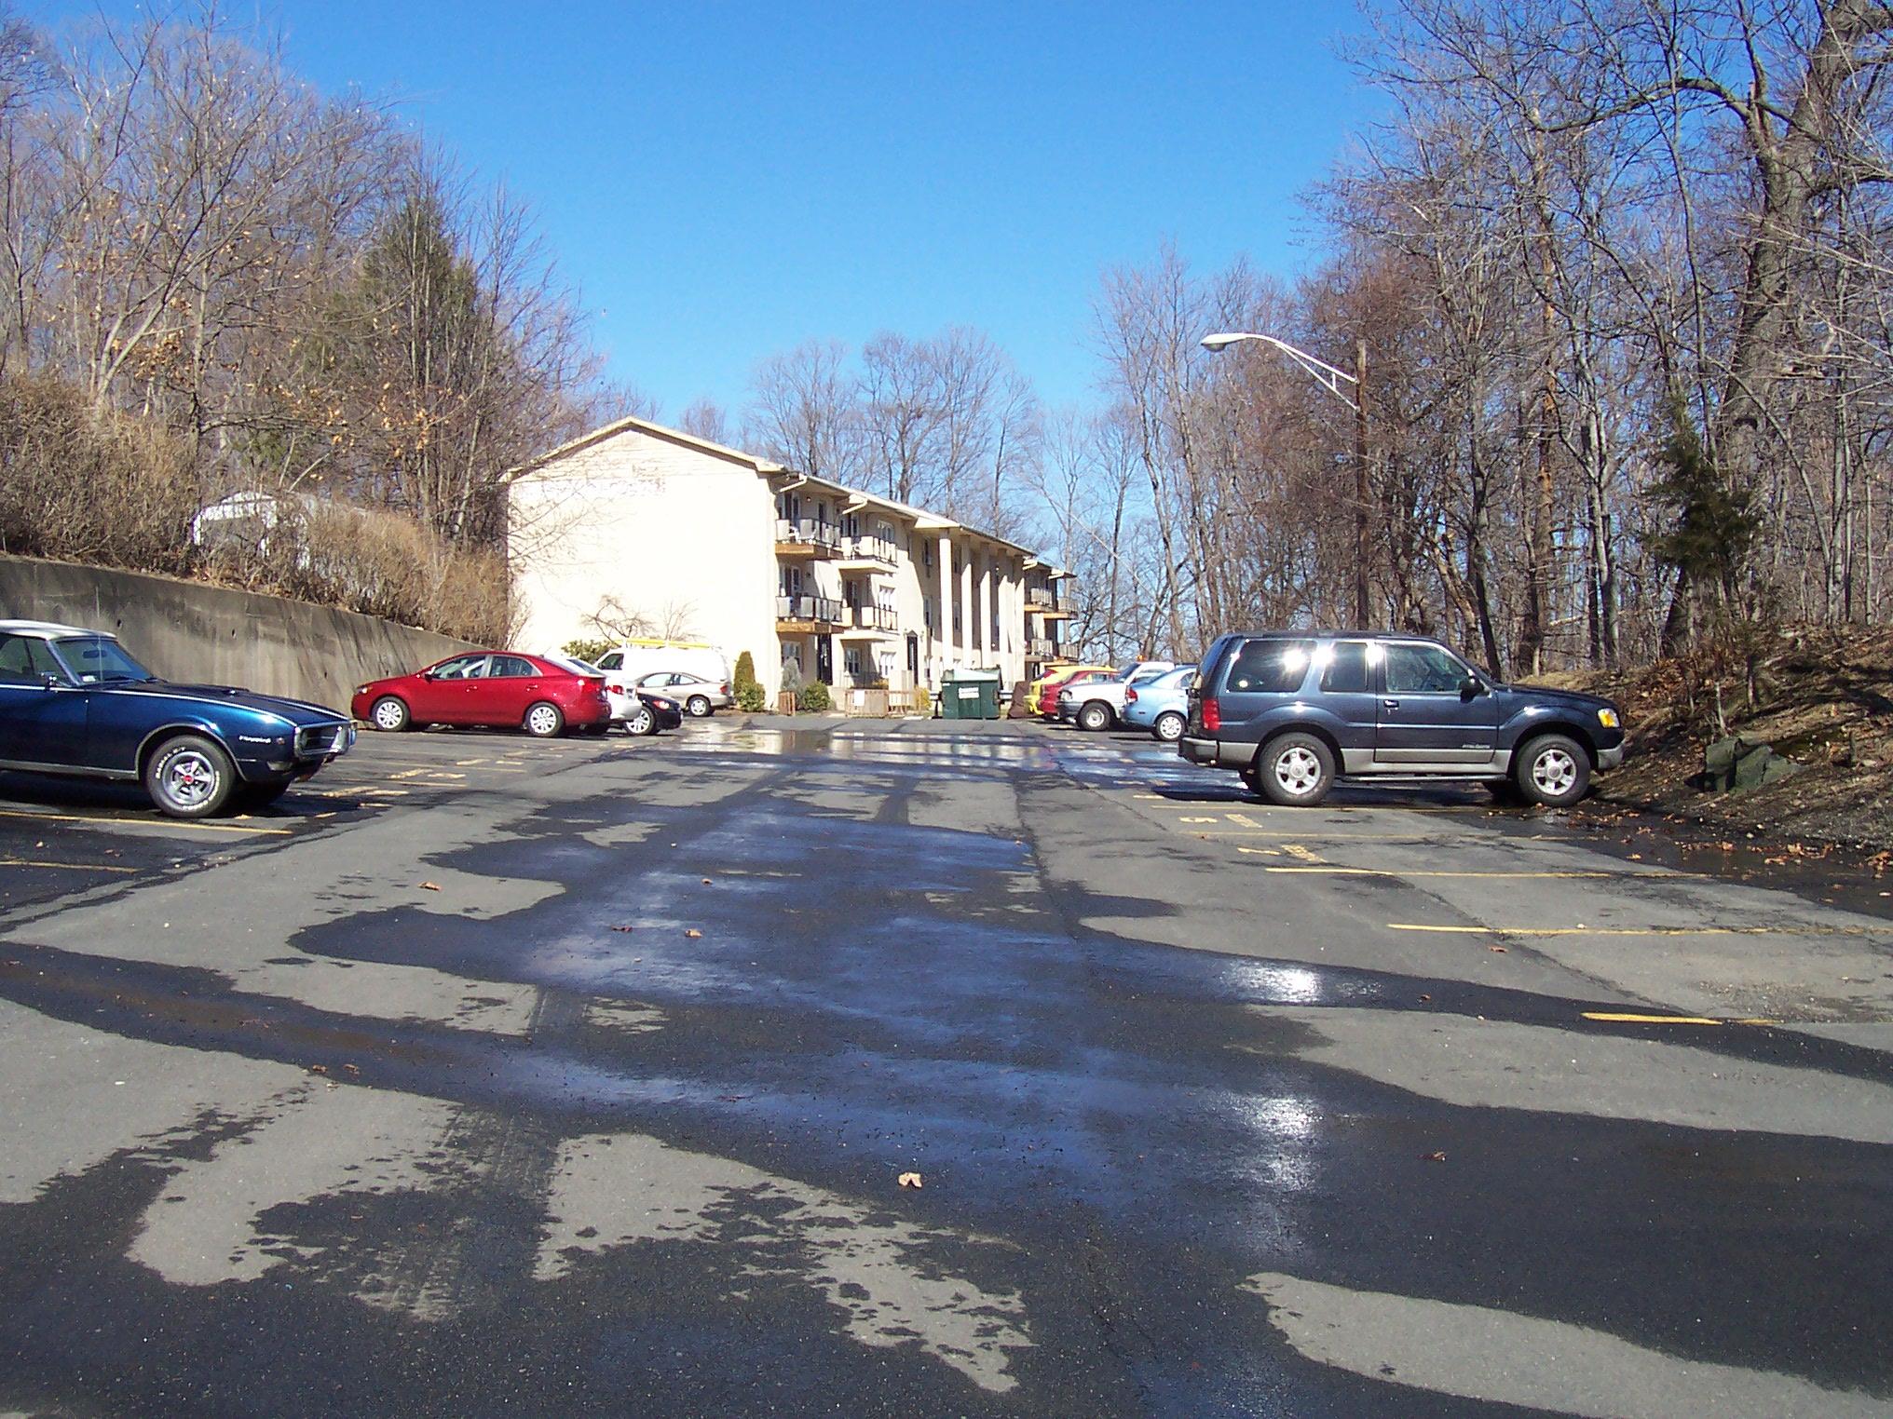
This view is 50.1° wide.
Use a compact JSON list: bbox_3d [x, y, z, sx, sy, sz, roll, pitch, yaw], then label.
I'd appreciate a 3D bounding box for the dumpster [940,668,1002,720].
[{"bbox_3d":[0.880,-0.530,66.700,2.000,1.720,1.600,0,0,3],"label":"dumpster"}]

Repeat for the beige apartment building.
[{"bbox_3d":[-3.900,-5.000,96.800,12.100,10.400,52.500,0,0,14],"label":"beige apartment building"}]

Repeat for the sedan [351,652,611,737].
[{"bbox_3d":[-8.270,-0.300,36.150,4.530,1.460,1.780,2,0,1],"label":"sedan"}]

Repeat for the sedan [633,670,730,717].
[{"bbox_3d":[-8.900,-0.470,62.800,4.580,1.370,1.730,1,0,2],"label":"sedan"}]

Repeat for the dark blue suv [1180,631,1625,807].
[{"bbox_3d":[4.750,0.090,21.450,4.580,1.760,1.790,0,0,-1],"label":"dark blue suv"}]

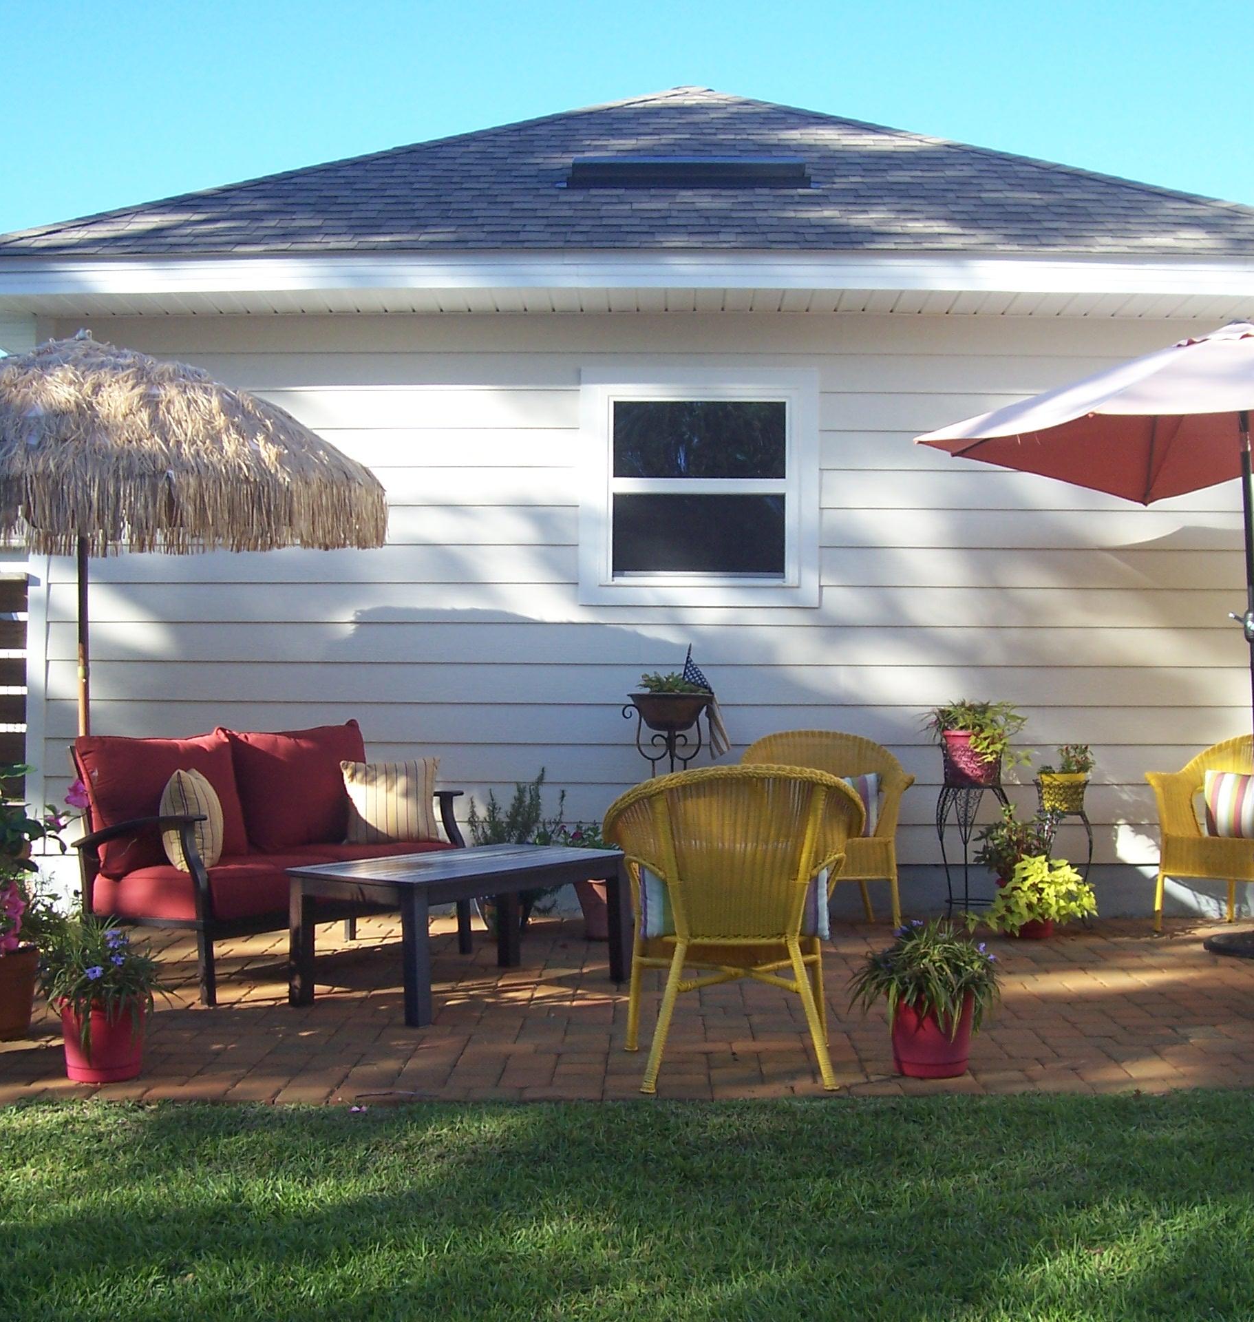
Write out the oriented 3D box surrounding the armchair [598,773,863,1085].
[{"bbox_3d":[0.282,0.683,4.700,0.690,0.840,0.680,0,-1,-5],"label":"armchair"}]

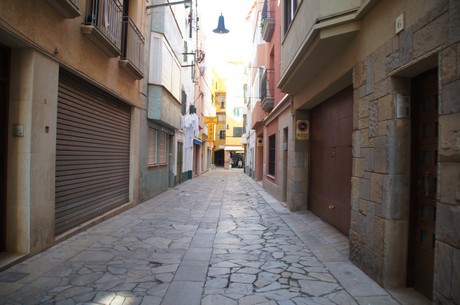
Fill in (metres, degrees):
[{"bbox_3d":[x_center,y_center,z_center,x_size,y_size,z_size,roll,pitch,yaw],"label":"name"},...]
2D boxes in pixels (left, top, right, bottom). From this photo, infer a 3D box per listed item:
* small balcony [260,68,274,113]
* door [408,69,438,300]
[{"bbox_3d":[1.448,-2.218,13.351,0.320,1.550,1.700,1,-1,-1],"label":"small balcony"},{"bbox_3d":[1.916,0.307,3.187,0.080,2.190,0.850,1,-1,-1],"label":"door"}]

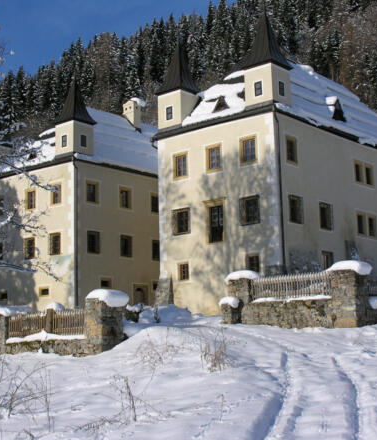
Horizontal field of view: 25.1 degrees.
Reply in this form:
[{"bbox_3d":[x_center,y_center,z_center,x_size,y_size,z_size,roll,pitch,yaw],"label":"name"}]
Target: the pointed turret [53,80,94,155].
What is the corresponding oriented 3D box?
[{"bbox_3d":[-7.842,-7.011,58.159,2.012,5.875,2.012,-9,-11,39],"label":"pointed turret"}]

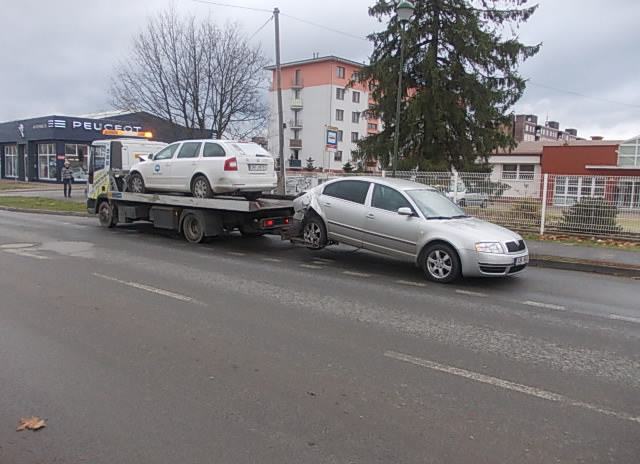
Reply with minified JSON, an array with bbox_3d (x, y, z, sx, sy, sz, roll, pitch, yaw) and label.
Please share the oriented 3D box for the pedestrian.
[{"bbox_3d":[-12.147,-2.526,24.905,0.560,1.740,0.360,-2,8,-26],"label":"pedestrian"}]

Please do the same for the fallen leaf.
[{"bbox_3d":[-1.919,1.280,3.444,0.185,0.035,0.130,-2,8,-26],"label":"fallen leaf"}]

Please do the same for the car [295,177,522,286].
[{"bbox_3d":[1.482,-0.264,9.550,4.730,1.470,1.780,16,15,43],"label":"car"}]

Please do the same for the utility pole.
[{"bbox_3d":[-1.384,-4.118,17.937,0.300,7.007,0.300,-1,7,0],"label":"utility pole"}]

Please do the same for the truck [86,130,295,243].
[{"bbox_3d":[-3.144,-1.331,13.443,7.170,2.750,2.400,6,9,38],"label":"truck"}]

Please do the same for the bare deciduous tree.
[{"bbox_3d":[-7.885,-7.762,31.309,9.669,11.020,8.992,-1,7,-14],"label":"bare deciduous tree"}]

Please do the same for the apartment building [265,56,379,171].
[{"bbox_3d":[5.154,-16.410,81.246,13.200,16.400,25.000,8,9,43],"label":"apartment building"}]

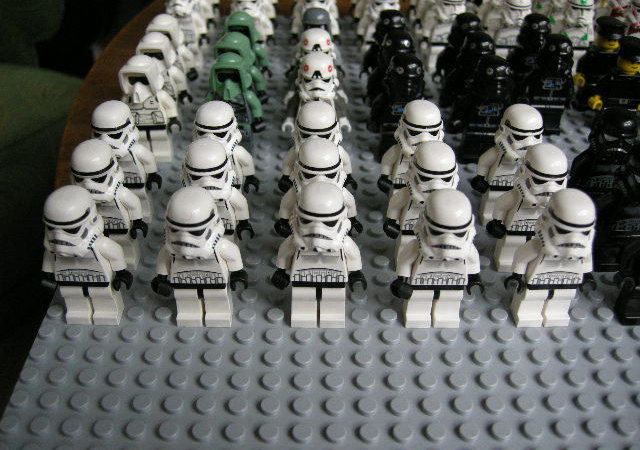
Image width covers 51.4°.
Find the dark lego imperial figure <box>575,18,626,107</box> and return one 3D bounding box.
[{"bbox_3d":[0.123,-0.070,0.292,0.025,0.044,0.014,0,36,-1],"label":"dark lego imperial figure"}]

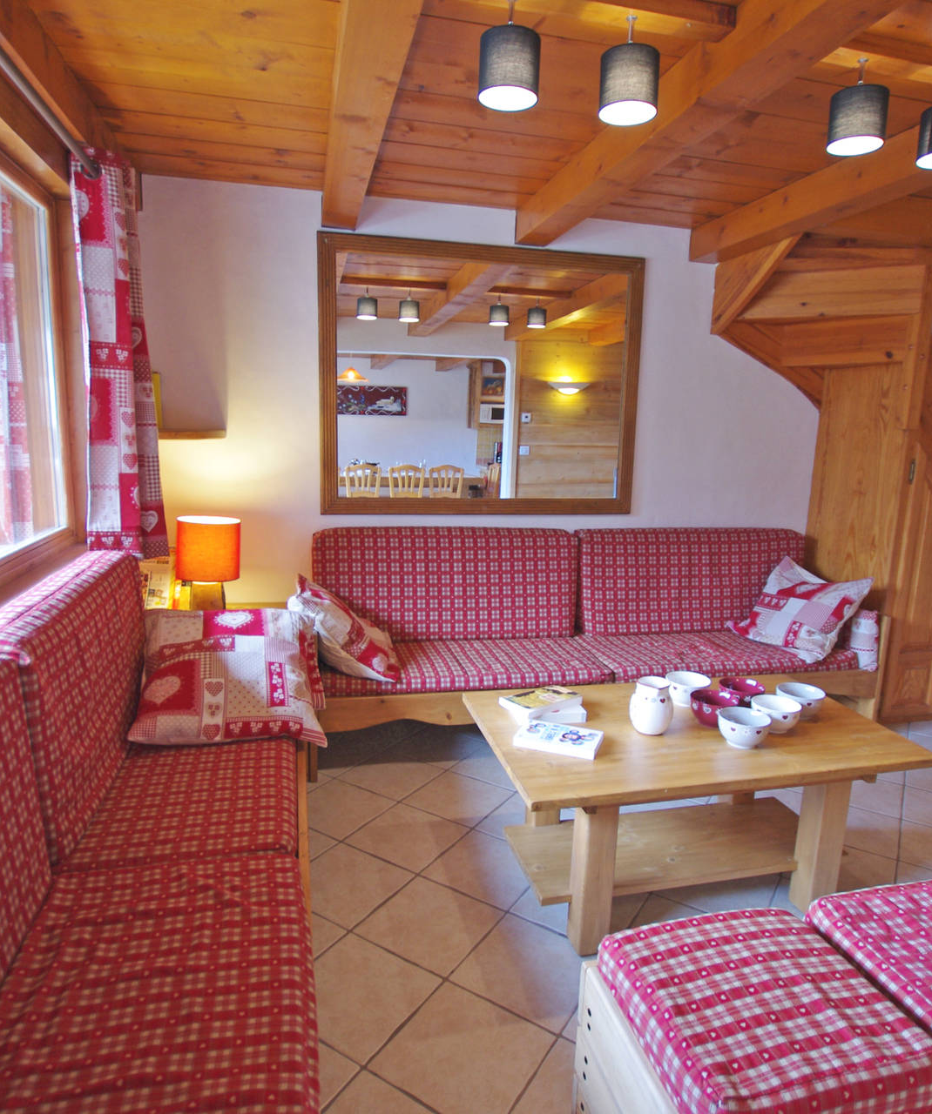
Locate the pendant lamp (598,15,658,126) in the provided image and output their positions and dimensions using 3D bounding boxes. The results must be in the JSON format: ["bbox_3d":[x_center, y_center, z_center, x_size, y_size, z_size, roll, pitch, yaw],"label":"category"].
[{"bbox_3d":[0.393,-1.182,1.675,0.135,0.208,0.135,-1,10,-13],"label":"pendant lamp"}]

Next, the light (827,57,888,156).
[{"bbox_3d":[1.026,-1.184,1.818,0.135,0.205,0.135,-1,10,-13],"label":"light"}]

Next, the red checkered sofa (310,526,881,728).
[{"bbox_3d":[0.655,0.346,3.363,2.736,0.902,0.769,-1,10,-13],"label":"red checkered sofa"}]

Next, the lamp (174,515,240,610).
[{"bbox_3d":[-1.117,0.055,3.015,0.262,0.456,0.262,-1,10,-13],"label":"lamp"}]

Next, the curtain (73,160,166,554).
[{"bbox_3d":[-1.261,-0.692,2.534,0.228,1.377,0.333,-1,10,-13],"label":"curtain"}]

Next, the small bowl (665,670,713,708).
[{"bbox_3d":[0.775,0.471,2.429,0.152,0.083,0.152,1,9,0],"label":"small bowl"}]

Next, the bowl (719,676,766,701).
[{"bbox_3d":[0.950,0.479,2.401,0.150,0.083,0.150,1,9,0],"label":"bowl"}]

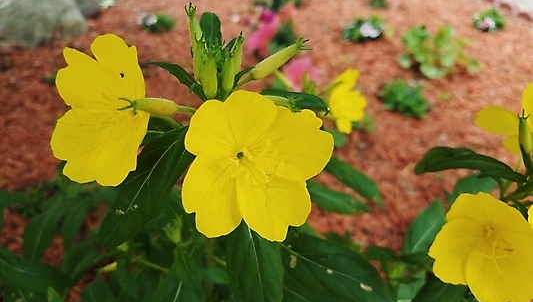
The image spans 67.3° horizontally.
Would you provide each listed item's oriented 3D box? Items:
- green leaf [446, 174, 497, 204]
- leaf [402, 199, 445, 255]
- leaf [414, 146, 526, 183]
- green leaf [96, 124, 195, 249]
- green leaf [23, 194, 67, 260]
[{"bbox_3d":[0.129,0.025,0.250,0.029,0.024,0.010,12,9,2],"label":"green leaf"},{"bbox_3d":[0.108,0.053,0.275,0.025,0.008,0.046,32,90,27],"label":"leaf"},{"bbox_3d":[0.104,0.006,0.205,0.058,0.013,0.020,3,29,-9],"label":"leaf"},{"bbox_3d":[-0.059,0.018,0.197,0.027,0.011,0.075,34,85,9],"label":"green leaf"},{"bbox_3d":[-0.171,0.059,0.310,0.023,0.058,0.009,33,6,33],"label":"green leaf"}]

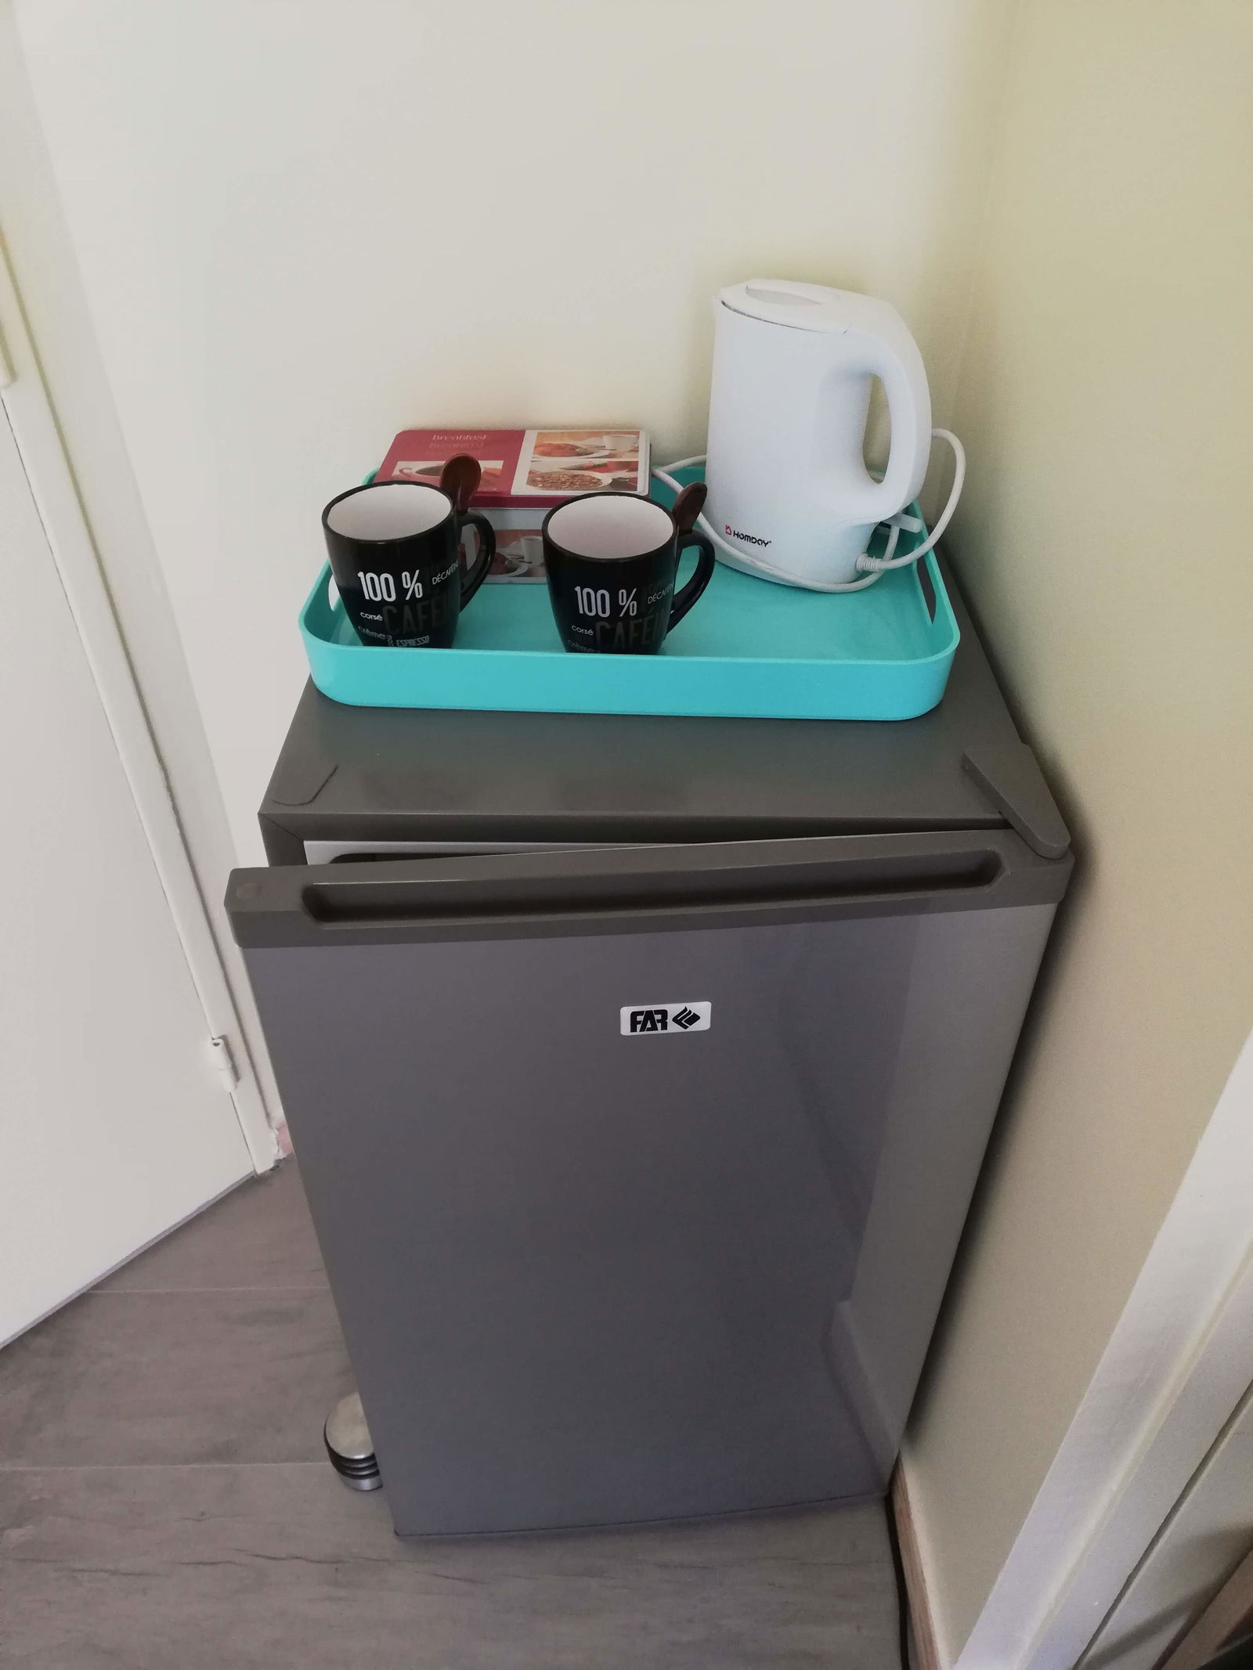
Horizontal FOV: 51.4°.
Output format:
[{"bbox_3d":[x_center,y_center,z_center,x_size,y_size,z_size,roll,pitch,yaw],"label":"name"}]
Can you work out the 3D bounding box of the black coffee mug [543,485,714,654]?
[{"bbox_3d":[0.002,-0.171,0.876,0.117,0.130,0.089,-7,40,-9],"label":"black coffee mug"}]

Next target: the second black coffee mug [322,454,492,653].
[{"bbox_3d":[-0.144,-0.183,0.891,0.117,0.130,0.089,-7,40,-9],"label":"second black coffee mug"}]

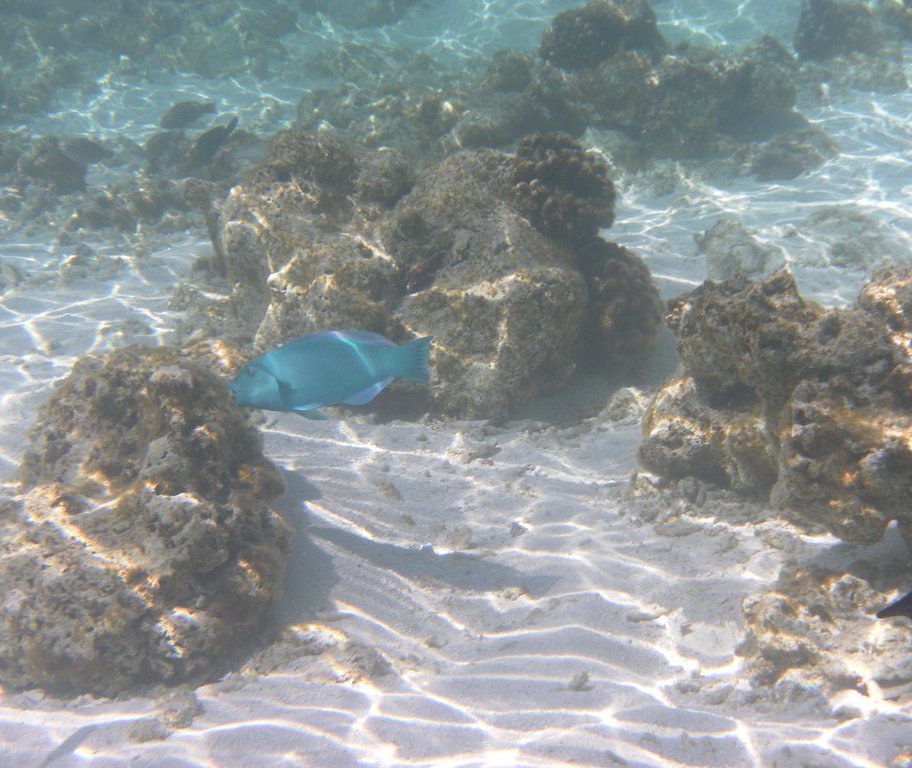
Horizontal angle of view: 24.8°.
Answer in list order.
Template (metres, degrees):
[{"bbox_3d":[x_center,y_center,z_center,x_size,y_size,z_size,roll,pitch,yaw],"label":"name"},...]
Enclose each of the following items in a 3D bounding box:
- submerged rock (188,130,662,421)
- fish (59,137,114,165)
[{"bbox_3d":[-0.063,-0.279,4.270,0.970,0.480,0.720,0,18,0],"label":"submerged rock"},{"bbox_3d":[-1.070,-0.677,6.000,0.165,0.076,0.035,7,18,-2],"label":"fish"}]

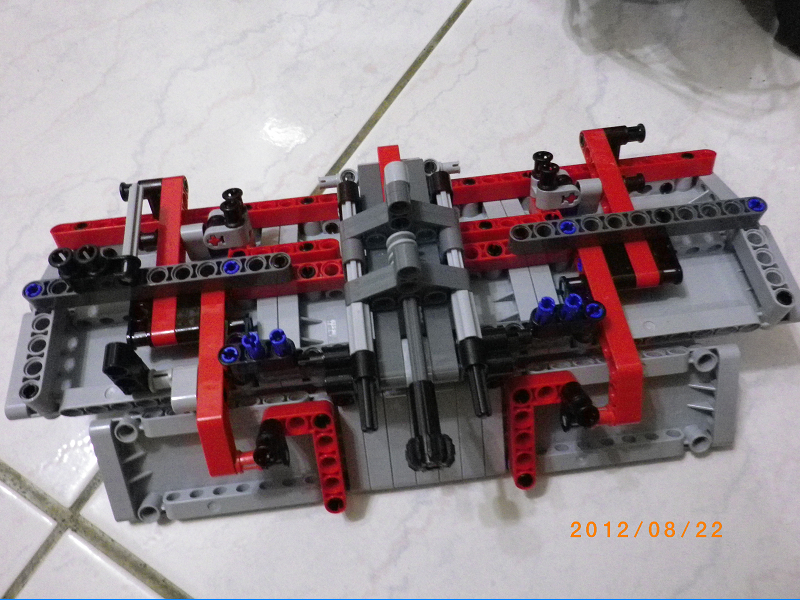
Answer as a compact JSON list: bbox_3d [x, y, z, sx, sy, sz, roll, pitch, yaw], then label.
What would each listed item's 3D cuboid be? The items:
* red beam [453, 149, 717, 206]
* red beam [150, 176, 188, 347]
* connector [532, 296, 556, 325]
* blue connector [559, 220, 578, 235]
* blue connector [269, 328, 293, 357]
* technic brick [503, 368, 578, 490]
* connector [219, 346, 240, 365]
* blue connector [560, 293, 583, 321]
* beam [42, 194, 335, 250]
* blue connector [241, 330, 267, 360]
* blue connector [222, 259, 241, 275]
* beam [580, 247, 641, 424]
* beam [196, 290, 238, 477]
[{"bbox_3d":[0.067,-0.048,0.260,0.119,0.008,0.007,-7,38,-2],"label":"red beam"},{"bbox_3d":[-0.081,-0.016,0.232,0.008,0.007,0.071,-7,60,-2],"label":"red beam"},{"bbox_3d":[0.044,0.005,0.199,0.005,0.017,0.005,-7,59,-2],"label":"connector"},{"bbox_3d":[0.056,-0.019,0.224,0.006,0.019,0.006,-7,58,-2],"label":"blue connector"},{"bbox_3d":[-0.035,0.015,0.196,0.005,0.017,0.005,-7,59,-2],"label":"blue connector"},{"bbox_3d":[0.048,0.043,0.216,0.023,0.039,0.008,-7,20,-1],"label":"technic brick"},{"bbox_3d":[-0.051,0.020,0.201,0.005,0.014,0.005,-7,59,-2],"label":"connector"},{"bbox_3d":[0.052,0.005,0.200,0.006,0.019,0.006,-7,58,-2],"label":"blue connector"},{"bbox_3d":[-0.076,-0.031,0.255,0.119,0.008,0.007,-7,38,-2],"label":"beam"},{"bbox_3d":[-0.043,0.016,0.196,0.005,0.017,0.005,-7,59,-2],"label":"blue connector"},{"bbox_3d":[-0.055,-0.006,0.220,0.006,0.019,0.006,-7,58,-2],"label":"blue connector"},{"bbox_3d":[0.068,0.008,0.216,0.008,0.020,0.065,-7,60,-2],"label":"beam"},{"bbox_3d":[-0.059,0.023,0.212,0.008,0.020,0.065,-7,60,-2],"label":"beam"}]

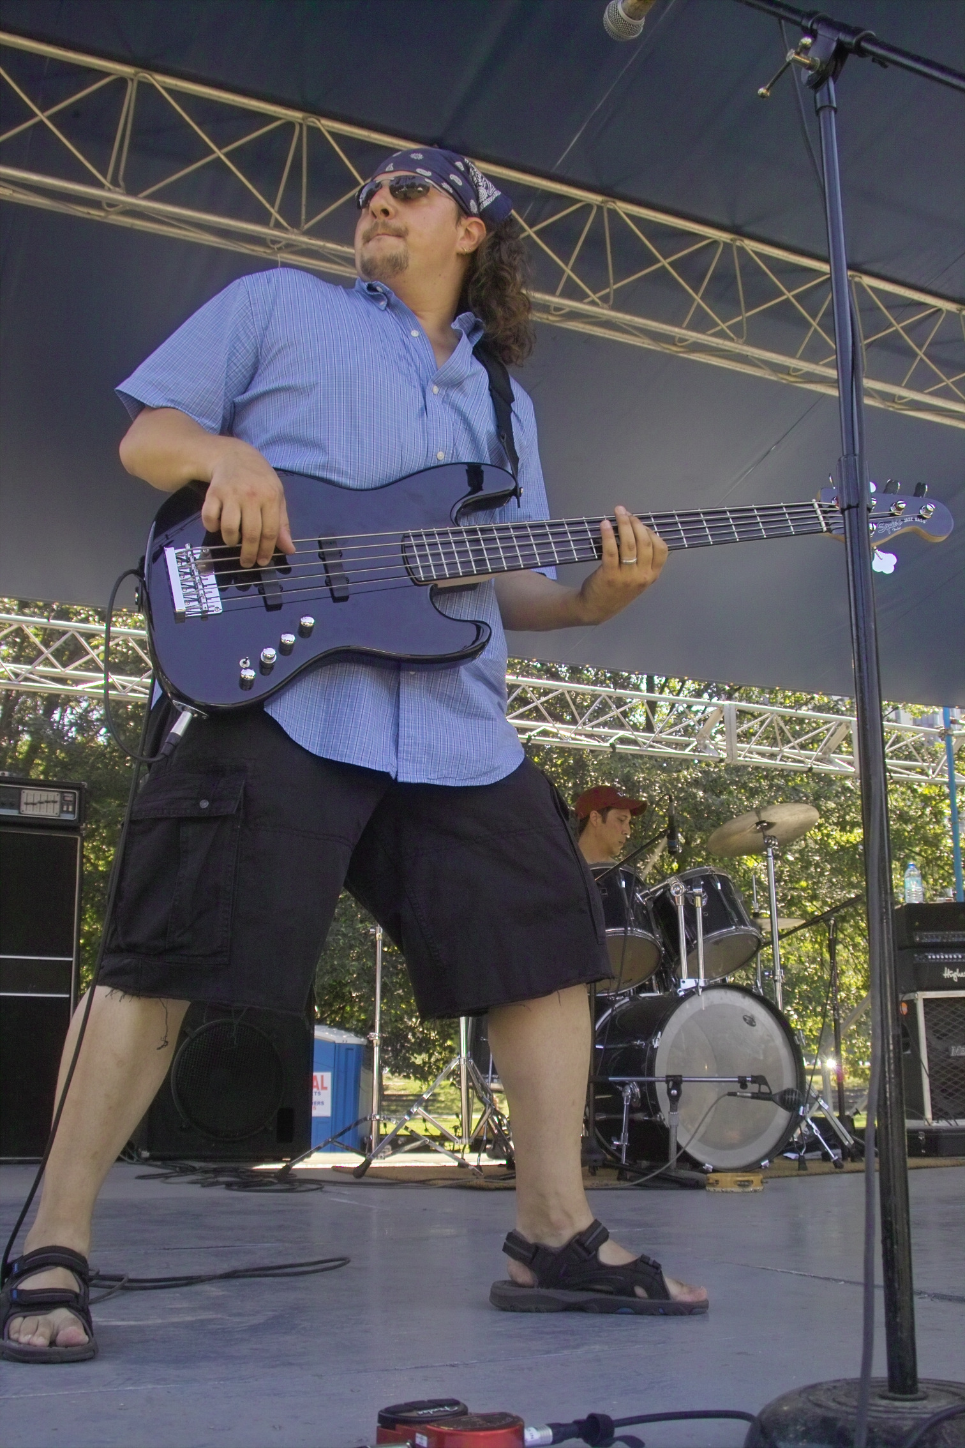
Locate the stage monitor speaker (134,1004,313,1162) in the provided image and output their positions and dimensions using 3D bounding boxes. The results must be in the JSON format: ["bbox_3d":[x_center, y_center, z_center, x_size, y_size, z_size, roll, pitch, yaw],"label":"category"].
[{"bbox_3d":[-0.900,1.148,4.640,0.570,0.600,0.440,5,-14,-21],"label":"stage monitor speaker"}]

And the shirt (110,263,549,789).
[{"bbox_3d":[-0.165,-0.282,1.937,0.660,0.800,0.360,12,-20,-25],"label":"shirt"}]

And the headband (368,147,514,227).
[{"bbox_3d":[-0.063,-0.827,2.138,0.180,0.145,0.245,-12,-18,41],"label":"headband"}]

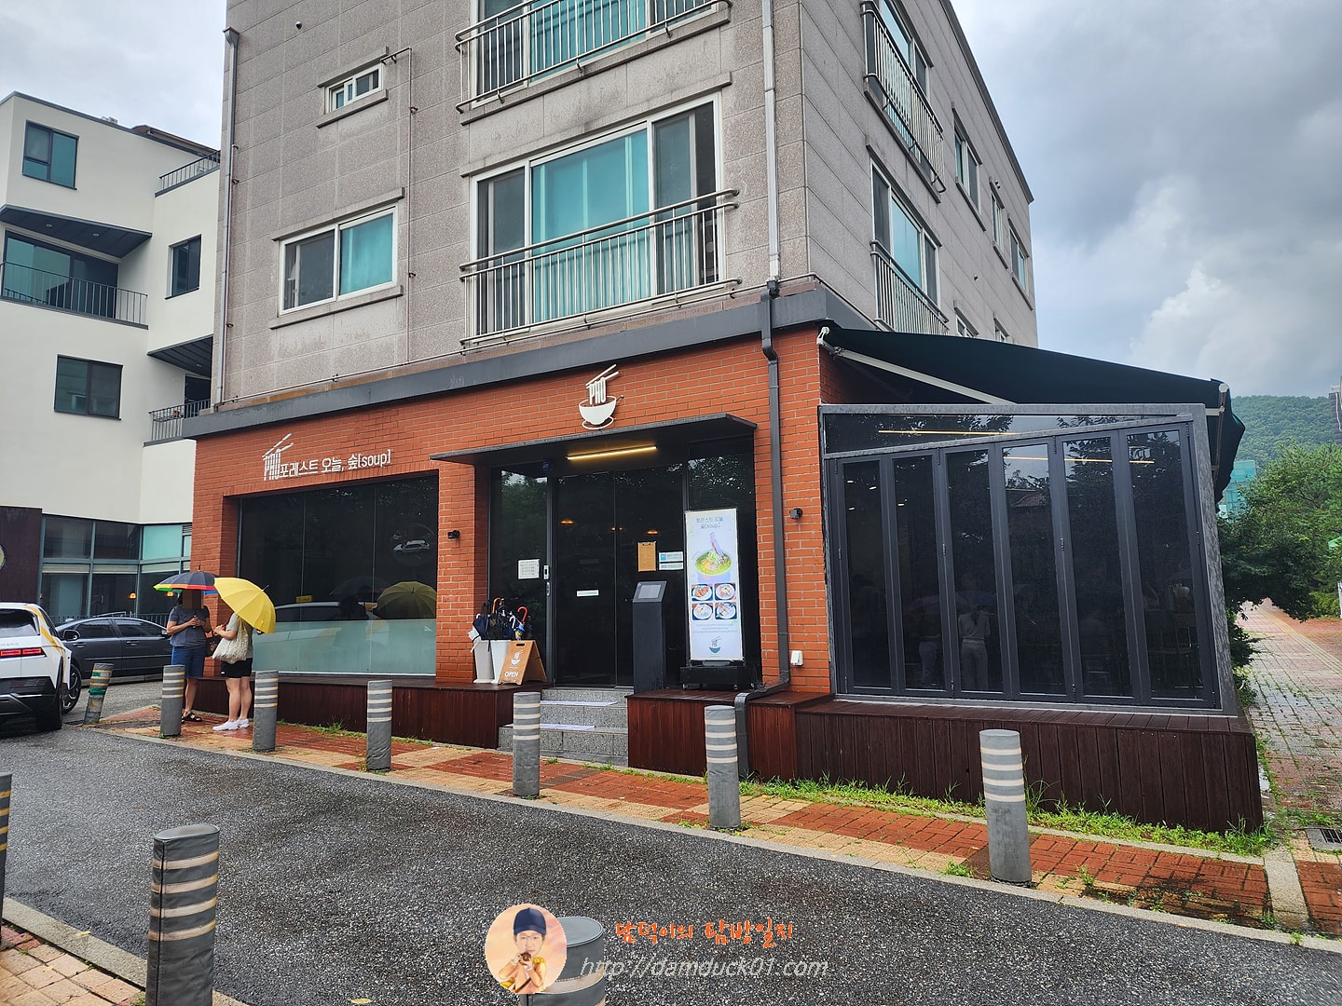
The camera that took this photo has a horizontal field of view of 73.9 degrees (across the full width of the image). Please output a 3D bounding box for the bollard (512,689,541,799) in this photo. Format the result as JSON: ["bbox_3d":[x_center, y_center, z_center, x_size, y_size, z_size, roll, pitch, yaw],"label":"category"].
[{"bbox_3d":[-1.066,1.788,6.600,0.200,0.745,0.200,-1,-7,0],"label":"bollard"}]

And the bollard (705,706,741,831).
[{"bbox_3d":[0.344,1.719,5.786,0.197,0.765,0.197,-5,-8,30],"label":"bollard"}]

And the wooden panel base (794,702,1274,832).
[{"bbox_3d":[2.607,1.907,6.787,3.125,0.583,1.054,-5,-8,30],"label":"wooden panel base"}]

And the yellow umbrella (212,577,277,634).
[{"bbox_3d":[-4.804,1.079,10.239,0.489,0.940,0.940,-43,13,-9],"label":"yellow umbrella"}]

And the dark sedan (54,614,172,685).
[{"bbox_3d":[-12.600,3.358,20.300,1.830,1.470,4.850,-7,-9,42],"label":"dark sedan"}]

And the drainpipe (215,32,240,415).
[{"bbox_3d":[-6.453,-4.188,12.899,0.165,5.630,0.150,-5,-8,30],"label":"drainpipe"}]

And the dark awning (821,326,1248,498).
[{"bbox_3d":[4.323,-0.870,10.097,3.310,1.379,5.550,-5,-8,30],"label":"dark awning"}]

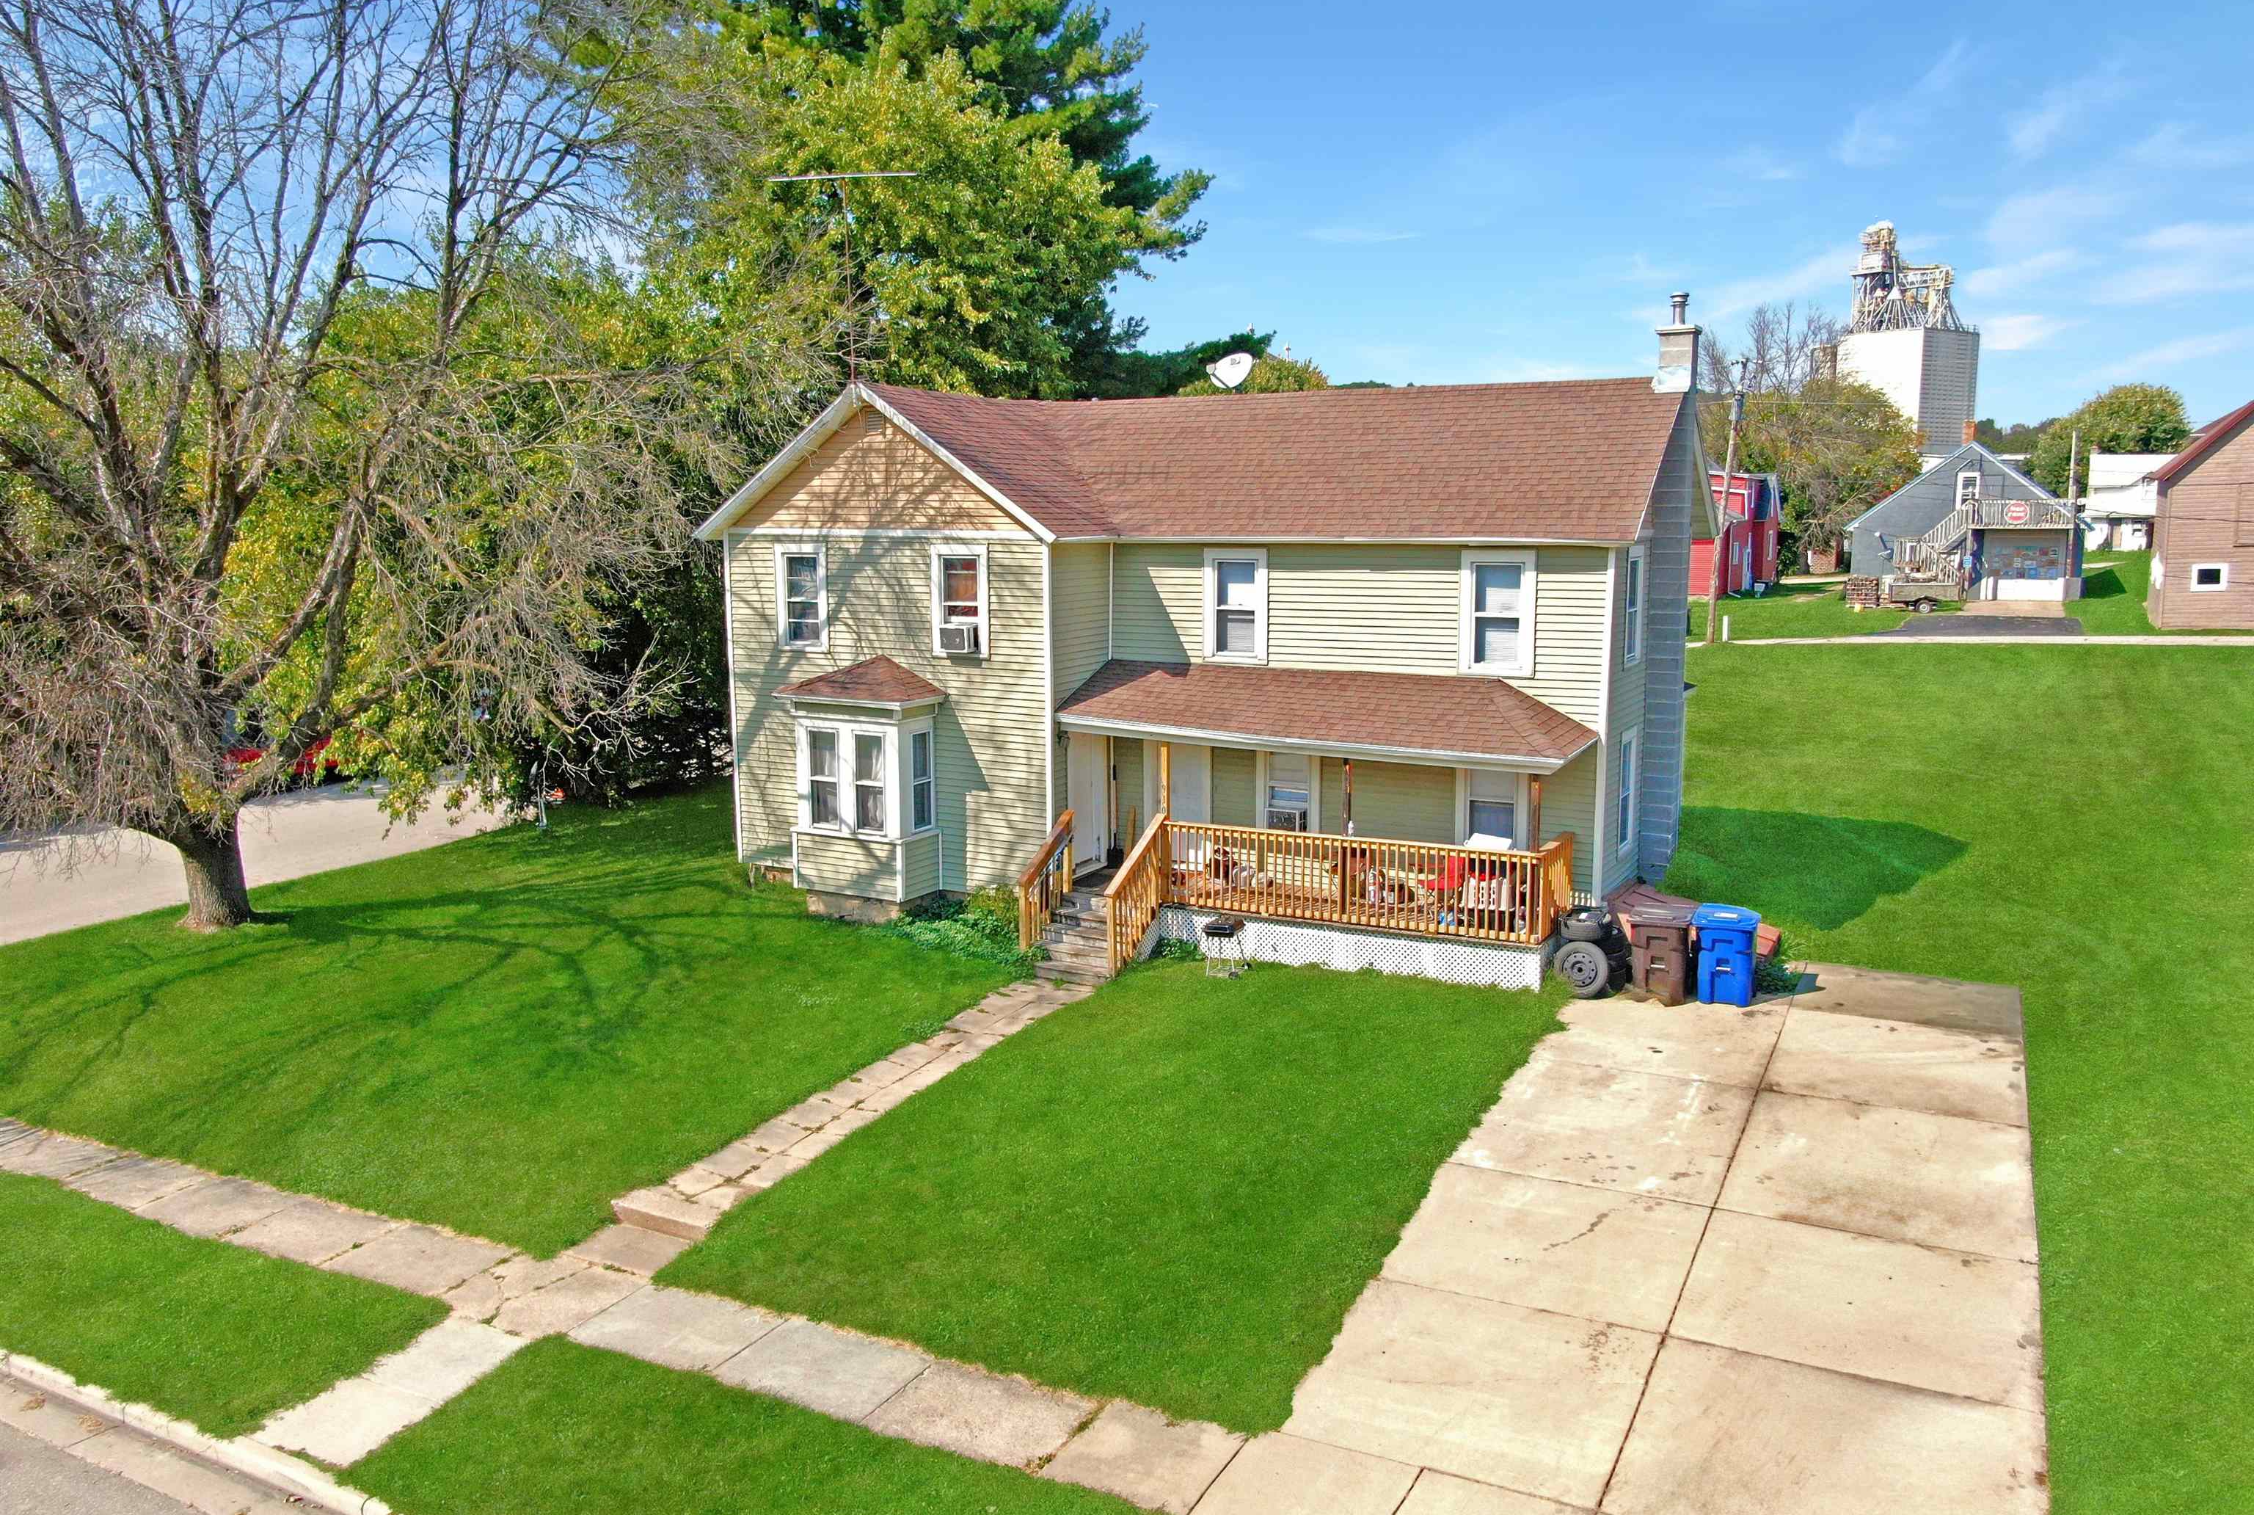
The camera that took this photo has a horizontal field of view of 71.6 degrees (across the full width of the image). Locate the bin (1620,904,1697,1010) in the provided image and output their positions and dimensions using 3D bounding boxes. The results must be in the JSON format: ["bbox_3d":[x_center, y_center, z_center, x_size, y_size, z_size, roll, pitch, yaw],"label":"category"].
[{"bbox_3d":[6.149,2.225,18.008,0.670,1.030,0.760,5,10,28],"label":"bin"}]

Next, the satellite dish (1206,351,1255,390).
[{"bbox_3d":[1.550,-5.895,23.888,0.780,0.650,0.550,8,12,43],"label":"satellite dish"}]

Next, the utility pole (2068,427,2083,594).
[{"bbox_3d":[36.661,-9.510,60.500,0.300,6.331,0.300,5,10,28],"label":"utility pole"}]

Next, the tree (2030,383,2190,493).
[{"bbox_3d":[78.662,-23.592,125.000,13.000,12.523,13.000,5,10,28],"label":"tree"}]

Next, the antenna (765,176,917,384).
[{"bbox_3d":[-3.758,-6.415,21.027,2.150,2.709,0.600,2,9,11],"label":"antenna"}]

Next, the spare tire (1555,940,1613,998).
[{"bbox_3d":[5.280,2.421,18.001,0.660,0.660,0.220,4,10,24],"label":"spare tire"}]

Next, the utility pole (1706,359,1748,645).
[{"bbox_3d":[18.882,-8.019,49.000,0.600,8.841,0.400,8,10,27],"label":"utility pole"}]

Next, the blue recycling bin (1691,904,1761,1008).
[{"bbox_3d":[6.868,2.240,17.891,0.670,1.030,0.760,4,10,24],"label":"blue recycling bin"}]

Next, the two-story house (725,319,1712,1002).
[{"bbox_3d":[1.400,-2.297,23.521,13.051,8.451,9.948,5,10,28],"label":"two-story house"}]

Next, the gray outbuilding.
[{"bbox_3d":[35.811,-10.072,66.266,8.800,6.143,9.800,5,10,28],"label":"gray outbuilding"}]

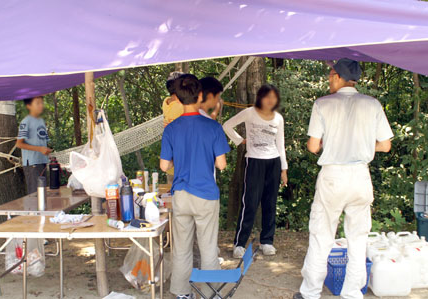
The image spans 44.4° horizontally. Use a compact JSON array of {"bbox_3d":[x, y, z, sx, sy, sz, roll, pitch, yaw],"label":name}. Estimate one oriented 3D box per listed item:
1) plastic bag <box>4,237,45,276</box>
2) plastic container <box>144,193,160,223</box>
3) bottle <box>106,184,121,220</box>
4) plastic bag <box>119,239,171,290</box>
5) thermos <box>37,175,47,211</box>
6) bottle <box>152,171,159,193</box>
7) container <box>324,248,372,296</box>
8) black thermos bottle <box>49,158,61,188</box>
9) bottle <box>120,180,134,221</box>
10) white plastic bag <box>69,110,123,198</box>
[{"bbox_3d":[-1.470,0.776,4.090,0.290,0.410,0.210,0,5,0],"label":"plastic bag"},{"bbox_3d":[-0.441,0.414,3.710,0.108,0.222,0.085,0,5,6],"label":"plastic container"},{"bbox_3d":[-0.734,0.378,3.810,0.096,0.270,0.094,0,5,0],"label":"bottle"},{"bbox_3d":[-0.523,0.861,4.030,0.380,0.430,0.270,0,5,0],"label":"plastic bag"},{"bbox_3d":[-1.356,0.347,4.140,0.068,0.268,0.068,0,5,0],"label":"thermos"},{"bbox_3d":[-0.544,0.301,4.880,0.060,0.216,0.060,0,5,0],"label":"bottle"},{"bbox_3d":[1.084,0.999,4.309,0.320,0.255,0.440,0,5,0],"label":"container"},{"bbox_3d":[-1.575,0.226,5.200,0.105,0.318,0.105,0,5,0],"label":"black thermos bottle"},{"bbox_3d":[-0.617,0.374,3.740,0.098,0.295,0.098,0,5,0],"label":"bottle"},{"bbox_3d":[-0.881,0.037,3.930,0.370,0.640,0.270,0,5,0],"label":"white plastic bag"}]

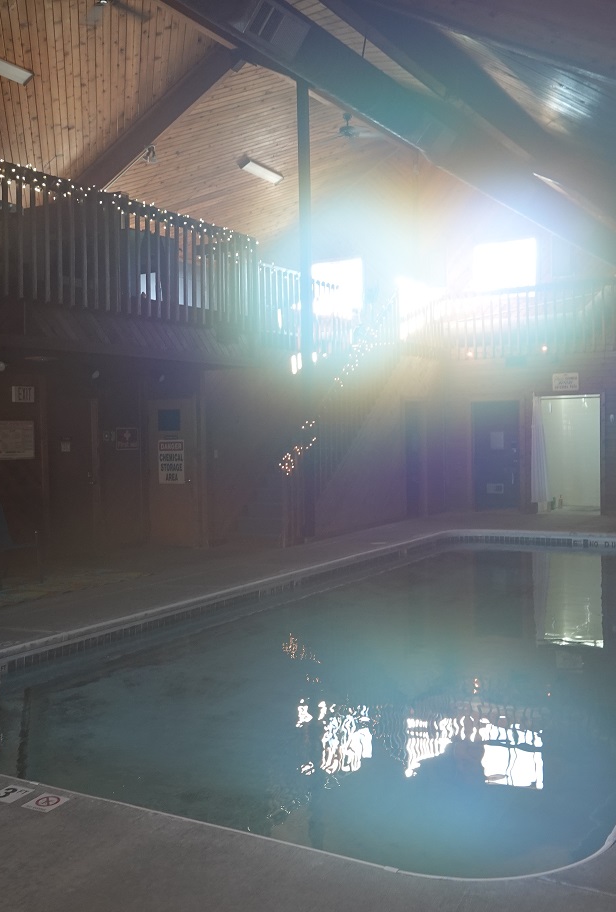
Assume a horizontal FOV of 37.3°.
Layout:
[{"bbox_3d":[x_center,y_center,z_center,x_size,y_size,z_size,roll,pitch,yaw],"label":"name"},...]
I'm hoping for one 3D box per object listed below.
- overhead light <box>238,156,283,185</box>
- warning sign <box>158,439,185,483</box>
[{"bbox_3d":[-0.877,-5.467,17.509,0.225,0.100,1.210,-31,-14,28],"label":"overhead light"},{"bbox_3d":[-1.887,0.086,12.614,0.457,0.610,0.015,0,2,31],"label":"warning sign"}]

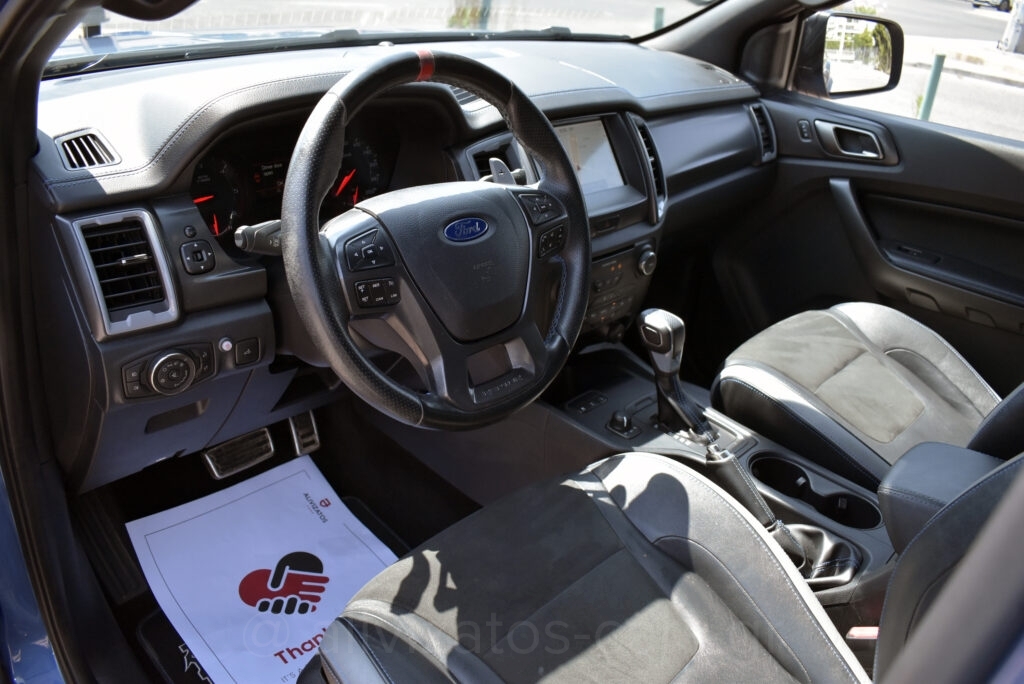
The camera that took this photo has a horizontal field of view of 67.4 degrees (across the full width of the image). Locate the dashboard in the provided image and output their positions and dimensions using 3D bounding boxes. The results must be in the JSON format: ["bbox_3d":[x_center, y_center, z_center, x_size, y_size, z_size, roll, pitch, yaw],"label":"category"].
[{"bbox_3d":[-0.086,-0.290,1.323,1.420,0.410,0.560,-22,34,-40],"label":"dashboard"}]

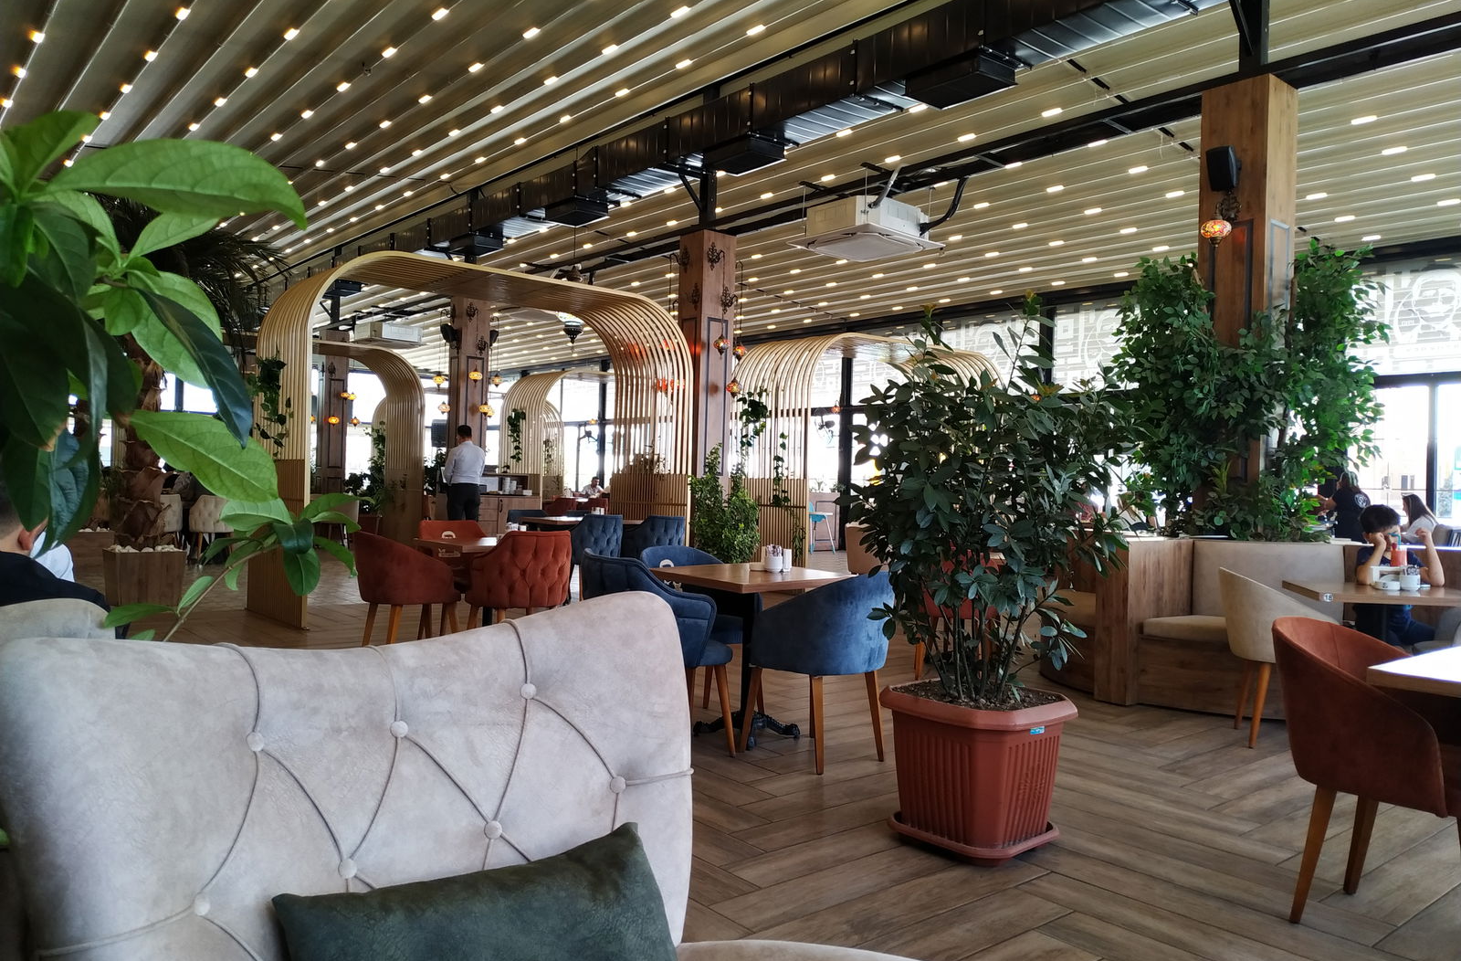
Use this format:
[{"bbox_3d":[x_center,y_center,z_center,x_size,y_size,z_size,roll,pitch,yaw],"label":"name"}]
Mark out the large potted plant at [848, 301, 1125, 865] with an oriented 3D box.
[{"bbox_3d":[0.862,0.291,3.470,0.860,1.790,0.860,2,-1,-40],"label":"large potted plant"}]

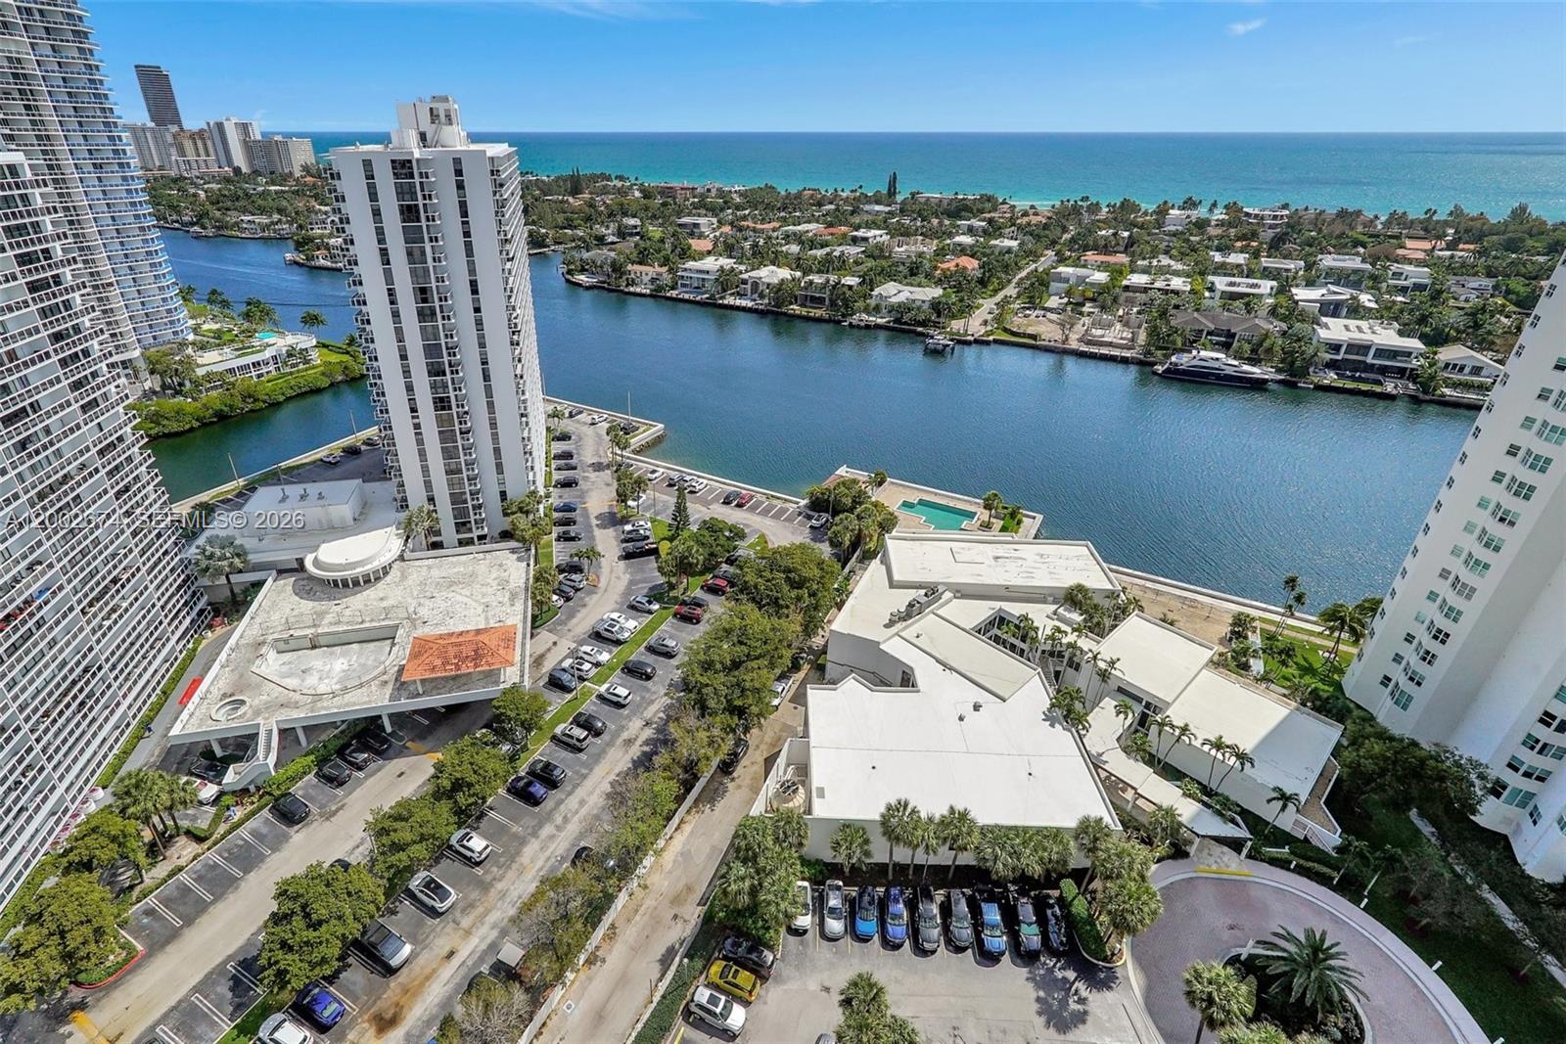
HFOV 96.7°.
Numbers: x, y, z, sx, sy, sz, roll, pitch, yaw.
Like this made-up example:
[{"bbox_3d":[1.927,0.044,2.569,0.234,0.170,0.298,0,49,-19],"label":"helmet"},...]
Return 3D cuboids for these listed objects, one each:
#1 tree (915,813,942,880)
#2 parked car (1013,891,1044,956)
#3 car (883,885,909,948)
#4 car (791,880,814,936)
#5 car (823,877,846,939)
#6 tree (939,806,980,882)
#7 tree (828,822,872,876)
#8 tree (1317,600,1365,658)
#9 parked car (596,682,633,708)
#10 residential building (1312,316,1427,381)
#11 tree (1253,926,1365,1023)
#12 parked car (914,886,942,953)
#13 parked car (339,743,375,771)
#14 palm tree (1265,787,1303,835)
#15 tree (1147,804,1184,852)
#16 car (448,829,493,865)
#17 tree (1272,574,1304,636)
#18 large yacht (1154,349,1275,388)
[{"bbox_3d":[13.682,31.478,66.515,2.900,9.000,2.900,0,29,0],"label":"tree"},{"bbox_3d":[22.498,37.043,64.079,1.900,1.700,4.650,1,29,3],"label":"parked car"},{"bbox_3d":[10.011,34.539,61.215,1.900,1.600,4.850,1,30,2],"label":"car"},{"bbox_3d":[1.788,36.287,65.623,1.820,1.500,4.500,1,29,3],"label":"car"},{"bbox_3d":[4.670,35.450,63.800,1.830,1.470,4.800,1,30,2],"label":"car"},{"bbox_3d":[16.019,30.387,64.355,4.000,8.900,4.000,0,29,0],"label":"tree"},{"bbox_3d":[6.300,31.600,66.000,3.800,6.100,3.800,0,29,0],"label":"tree"},{"bbox_3d":[74.700,14.700,93.200,5.500,8.900,5.500,0,29,0],"label":"tree"},{"bbox_3d":[-20.574,20.952,85.185,4.750,1.650,1.900,15,33,25],"label":"parked car"},{"bbox_3d":[176.442,-54.186,214.275,25.500,8.400,29.000,14,32,23],"label":"residential building"},{"bbox_3d":[43.400,36.373,57.085,8.200,5.600,8.200,0,29,0],"label":"tree"},{"bbox_3d":[13.120,35.810,62.880,1.930,1.740,4.850,3,30,5],"label":"parked car"},{"bbox_3d":[-51.102,27.985,83.238,4.600,1.450,1.820,15,33,24],"label":"parked car"},{"bbox_3d":[48.000,28.292,67.587,3.500,6.200,3.500,0,29,0],"label":"palm tree"},{"bbox_3d":[37.200,30.400,68.300,3.400,6.000,3.400,0,29,0],"label":"tree"},{"bbox_3d":[-31.100,32.270,69.380,4.400,1.570,1.810,15,33,24],"label":"car"},{"bbox_3d":[68.836,11.722,95.777,2.800,10.600,2.800,0,29,0],"label":"tree"},{"bbox_3d":[127.200,-46.300,205.500,30.400,8.400,6.600,14,32,24],"label":"large yacht"}]

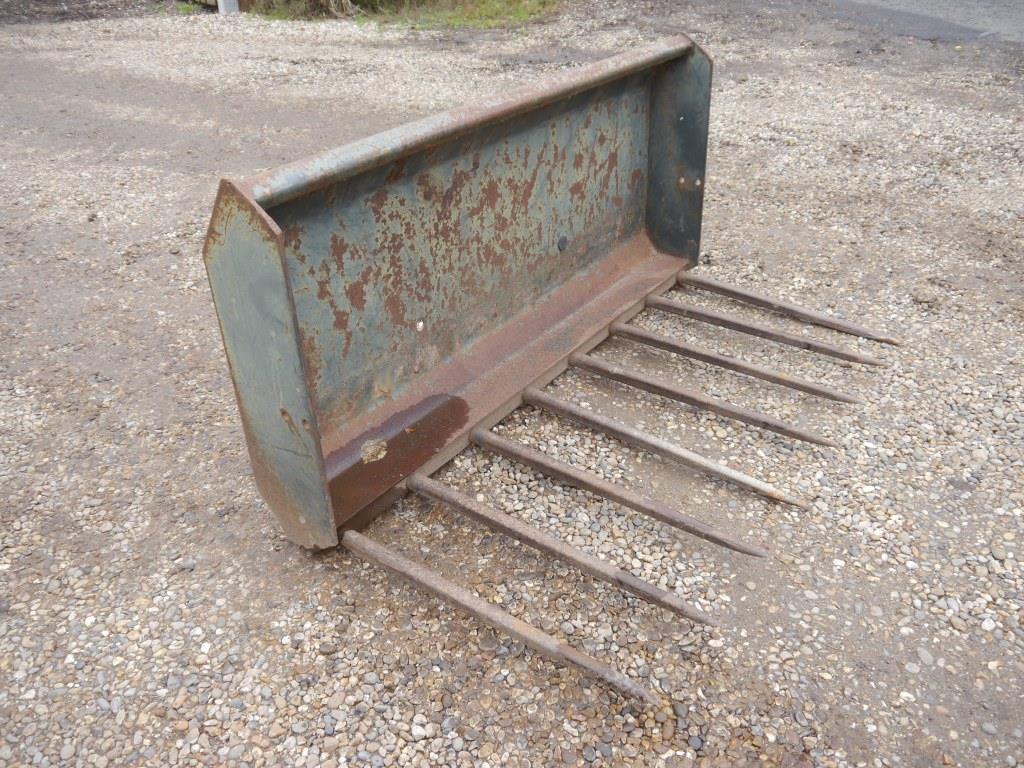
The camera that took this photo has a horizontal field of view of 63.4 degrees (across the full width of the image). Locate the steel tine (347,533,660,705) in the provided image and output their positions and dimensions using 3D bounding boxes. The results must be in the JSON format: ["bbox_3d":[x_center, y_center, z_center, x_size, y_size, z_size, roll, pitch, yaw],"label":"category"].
[{"bbox_3d":[-0.054,0.426,1.556,0.732,0.039,0.035,19,37,31],"label":"steel tine"}]

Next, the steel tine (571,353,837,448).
[{"bbox_3d":[0.473,0.039,2.169,0.746,0.039,0.035,20,37,31],"label":"steel tine"}]

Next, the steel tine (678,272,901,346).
[{"bbox_3d":[0.859,-0.237,2.637,0.725,0.039,0.035,23,39,30],"label":"steel tine"}]

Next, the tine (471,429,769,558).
[{"bbox_3d":[0.209,0.239,1.860,0.749,0.039,0.035,19,37,31],"label":"tine"}]

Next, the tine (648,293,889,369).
[{"bbox_3d":[0.736,-0.156,2.478,0.733,0.039,0.035,19,37,31],"label":"tine"}]

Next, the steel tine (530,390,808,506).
[{"bbox_3d":[0.339,0.150,2.014,0.758,0.039,0.035,21,38,30],"label":"steel tine"}]

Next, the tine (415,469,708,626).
[{"bbox_3d":[0.069,0.332,1.708,0.744,0.039,0.035,19,37,30],"label":"tine"}]

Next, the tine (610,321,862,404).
[{"bbox_3d":[0.604,-0.058,2.324,0.740,0.039,0.035,20,37,31],"label":"tine"}]

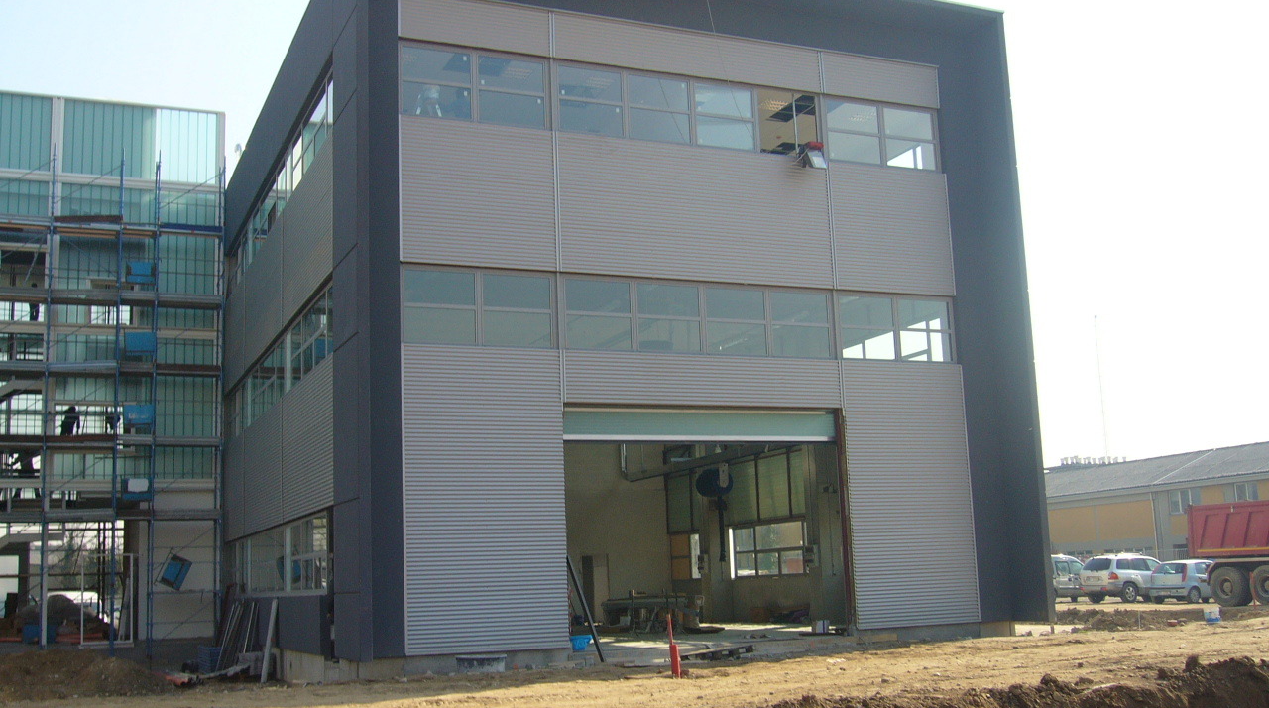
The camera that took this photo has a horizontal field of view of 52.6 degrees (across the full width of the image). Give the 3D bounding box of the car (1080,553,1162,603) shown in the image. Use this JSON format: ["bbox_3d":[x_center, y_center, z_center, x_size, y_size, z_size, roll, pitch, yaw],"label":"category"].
[{"bbox_3d":[18.500,8.245,47.301,4.500,1.720,1.830,3,-11,-28],"label":"car"}]

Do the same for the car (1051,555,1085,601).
[{"bbox_3d":[15.828,8.367,47.587,4.150,1.800,1.720,2,-10,-24],"label":"car"}]

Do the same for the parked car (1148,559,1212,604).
[{"bbox_3d":[19.980,8.020,45.379,3.820,1.480,1.660,3,-11,-30],"label":"parked car"}]

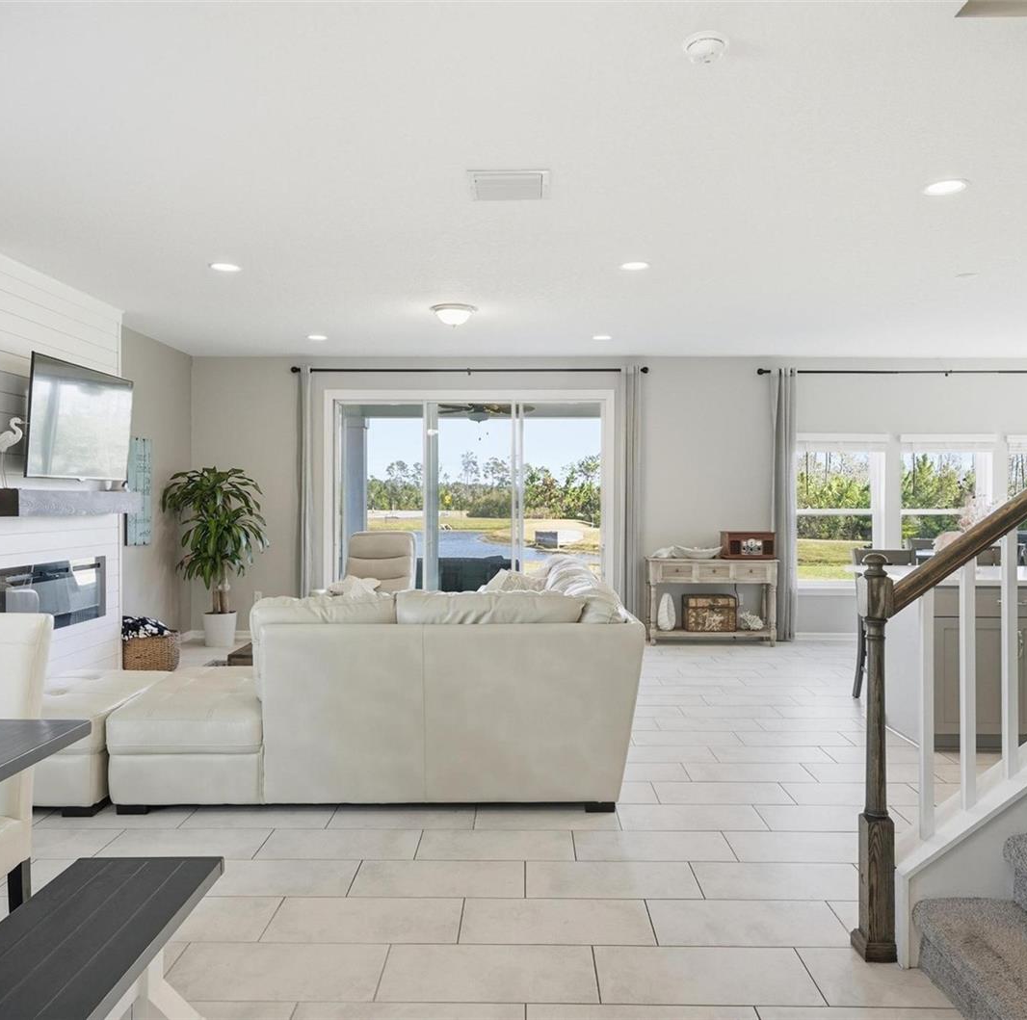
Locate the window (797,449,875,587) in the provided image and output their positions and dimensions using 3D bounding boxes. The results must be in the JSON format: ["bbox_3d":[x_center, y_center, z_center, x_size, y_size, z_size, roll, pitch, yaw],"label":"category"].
[{"bbox_3d":[3.170,0.043,8.125,0.883,1.387,0.100,0,1,0],"label":"window"}]

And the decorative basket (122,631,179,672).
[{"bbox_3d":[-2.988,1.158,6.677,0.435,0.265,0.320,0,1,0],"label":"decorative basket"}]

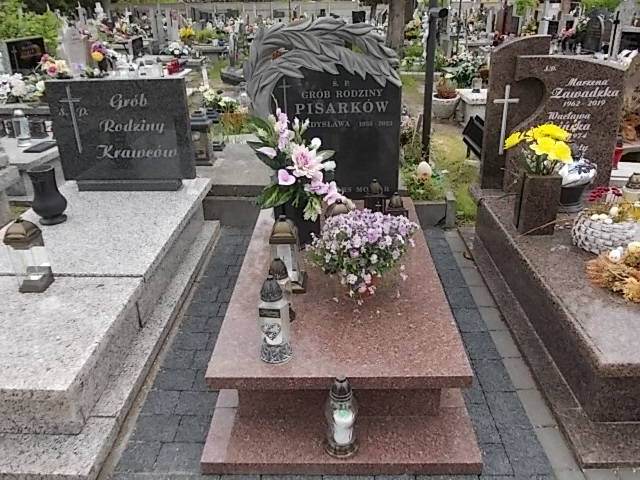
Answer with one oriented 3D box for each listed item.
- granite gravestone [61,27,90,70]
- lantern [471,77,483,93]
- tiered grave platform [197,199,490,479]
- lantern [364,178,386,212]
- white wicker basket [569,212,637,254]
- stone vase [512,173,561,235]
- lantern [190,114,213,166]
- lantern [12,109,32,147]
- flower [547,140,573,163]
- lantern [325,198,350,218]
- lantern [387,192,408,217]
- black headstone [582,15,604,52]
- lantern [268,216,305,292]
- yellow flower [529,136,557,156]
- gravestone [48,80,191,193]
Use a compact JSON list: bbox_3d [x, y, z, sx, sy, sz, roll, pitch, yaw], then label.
[{"bbox_3d":[-3.510,-2.711,7.432,0.380,0.680,0.160,0,26,1],"label":"granite gravestone"},{"bbox_3d":[2.017,-1.996,6.651,0.130,0.200,0.130,0,26,1],"label":"lantern"},{"bbox_3d":[0.085,0.248,2.384,0.890,0.288,1.747,-1,26,2],"label":"tiered grave platform"},{"bbox_3d":[0.281,-0.195,2.660,0.118,0.258,0.118,-1,26,2],"label":"lantern"},{"bbox_3d":[1.349,-0.053,2.393,0.297,0.157,0.235,-1,26,2],"label":"white wicker basket"},{"bbox_3d":[1.060,-0.178,2.525,0.162,0.286,0.134,3,26,10],"label":"stone vase"},{"bbox_3d":[-0.904,-0.757,3.825,0.140,0.375,0.140,-1,26,2],"label":"lantern"},{"bbox_3d":[-2.535,-0.947,4.377,0.110,0.293,0.110,-1,26,2],"label":"lantern"},{"bbox_3d":[1.093,-0.401,2.371,0.112,0.090,0.101,-1,26,2],"label":"flower"},{"bbox_3d":[0.081,-0.060,2.384,0.129,0.269,0.129,-1,26,2],"label":"lantern"},{"bbox_3d":[0.414,-0.154,2.767,0.115,0.195,0.115,0,26,1],"label":"lantern"},{"bbox_3d":[5.273,-3.917,9.982,0.410,0.720,0.110,0,26,1],"label":"black headstone"},{"bbox_3d":[-0.143,0.045,2.215,0.150,0.320,0.150,0,26,1],"label":"lantern"},{"bbox_3d":[1.087,-0.457,2.529,0.120,0.090,0.100,0,26,1],"label":"yellow flower"},{"bbox_3d":[-1.232,-0.665,3.309,0.855,0.690,0.130,0,22,1],"label":"gravestone"}]

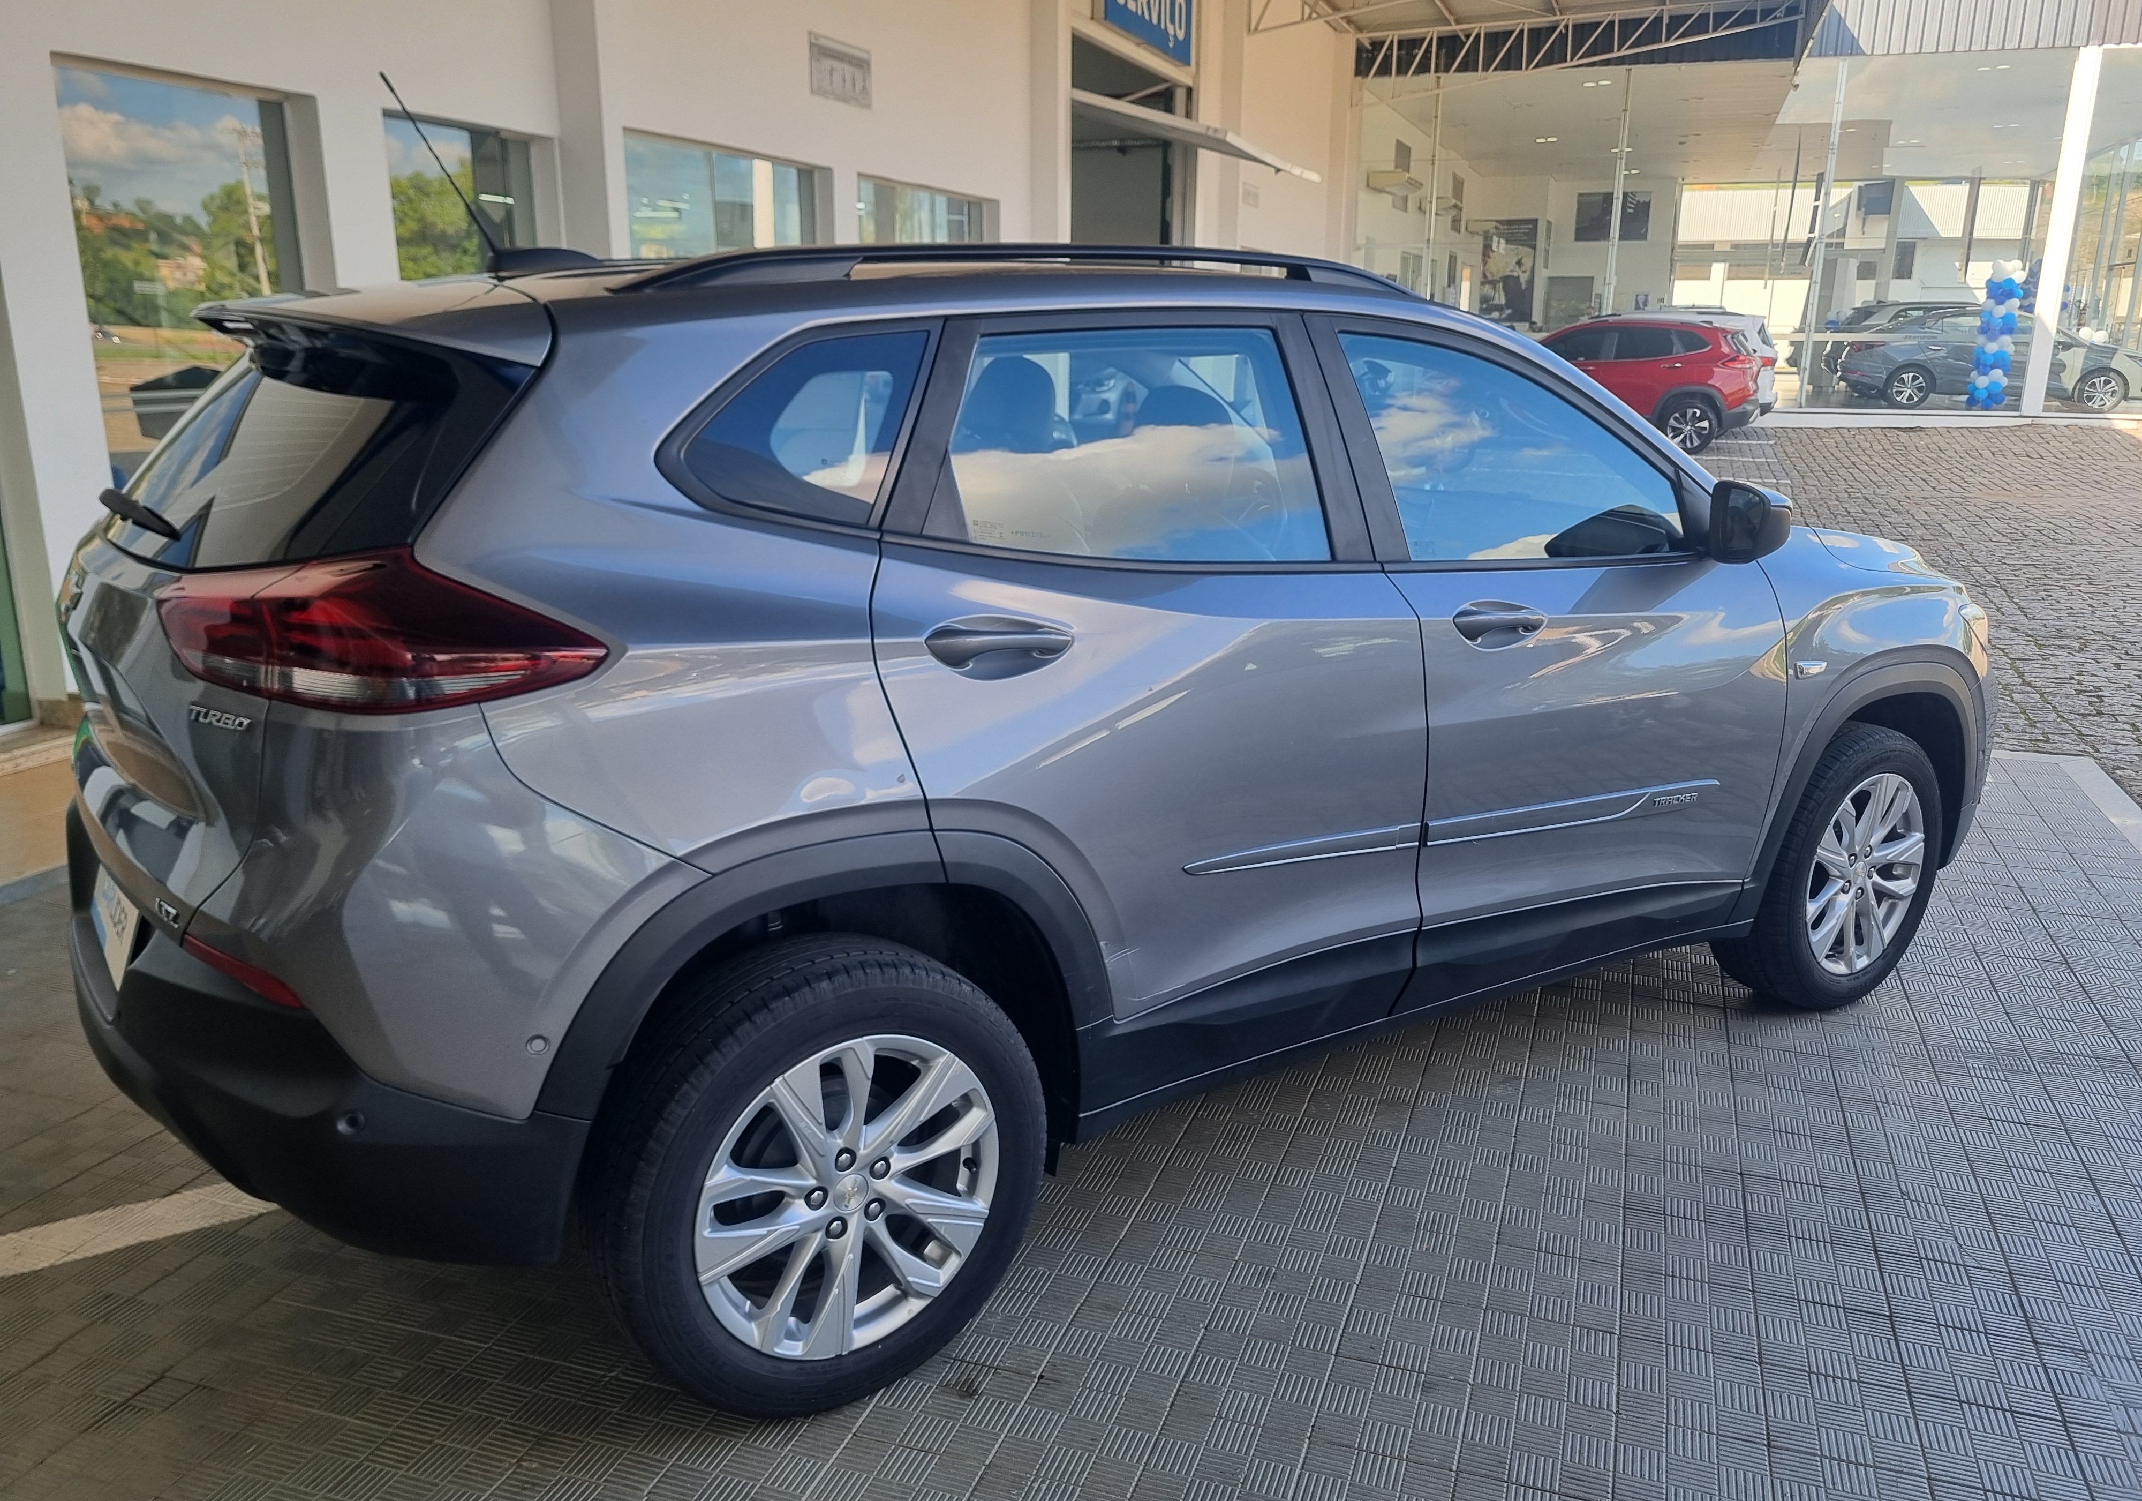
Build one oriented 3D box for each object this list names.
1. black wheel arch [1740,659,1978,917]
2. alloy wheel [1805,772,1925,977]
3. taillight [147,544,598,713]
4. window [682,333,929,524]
[{"bbox_3d":[1.754,0.065,3.603,0.950,0.545,0.120,-9,17,-34],"label":"black wheel arch"},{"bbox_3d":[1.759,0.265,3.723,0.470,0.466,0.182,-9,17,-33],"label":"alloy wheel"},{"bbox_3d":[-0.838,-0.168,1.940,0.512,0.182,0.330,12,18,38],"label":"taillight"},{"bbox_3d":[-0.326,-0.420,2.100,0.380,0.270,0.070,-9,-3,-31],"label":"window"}]

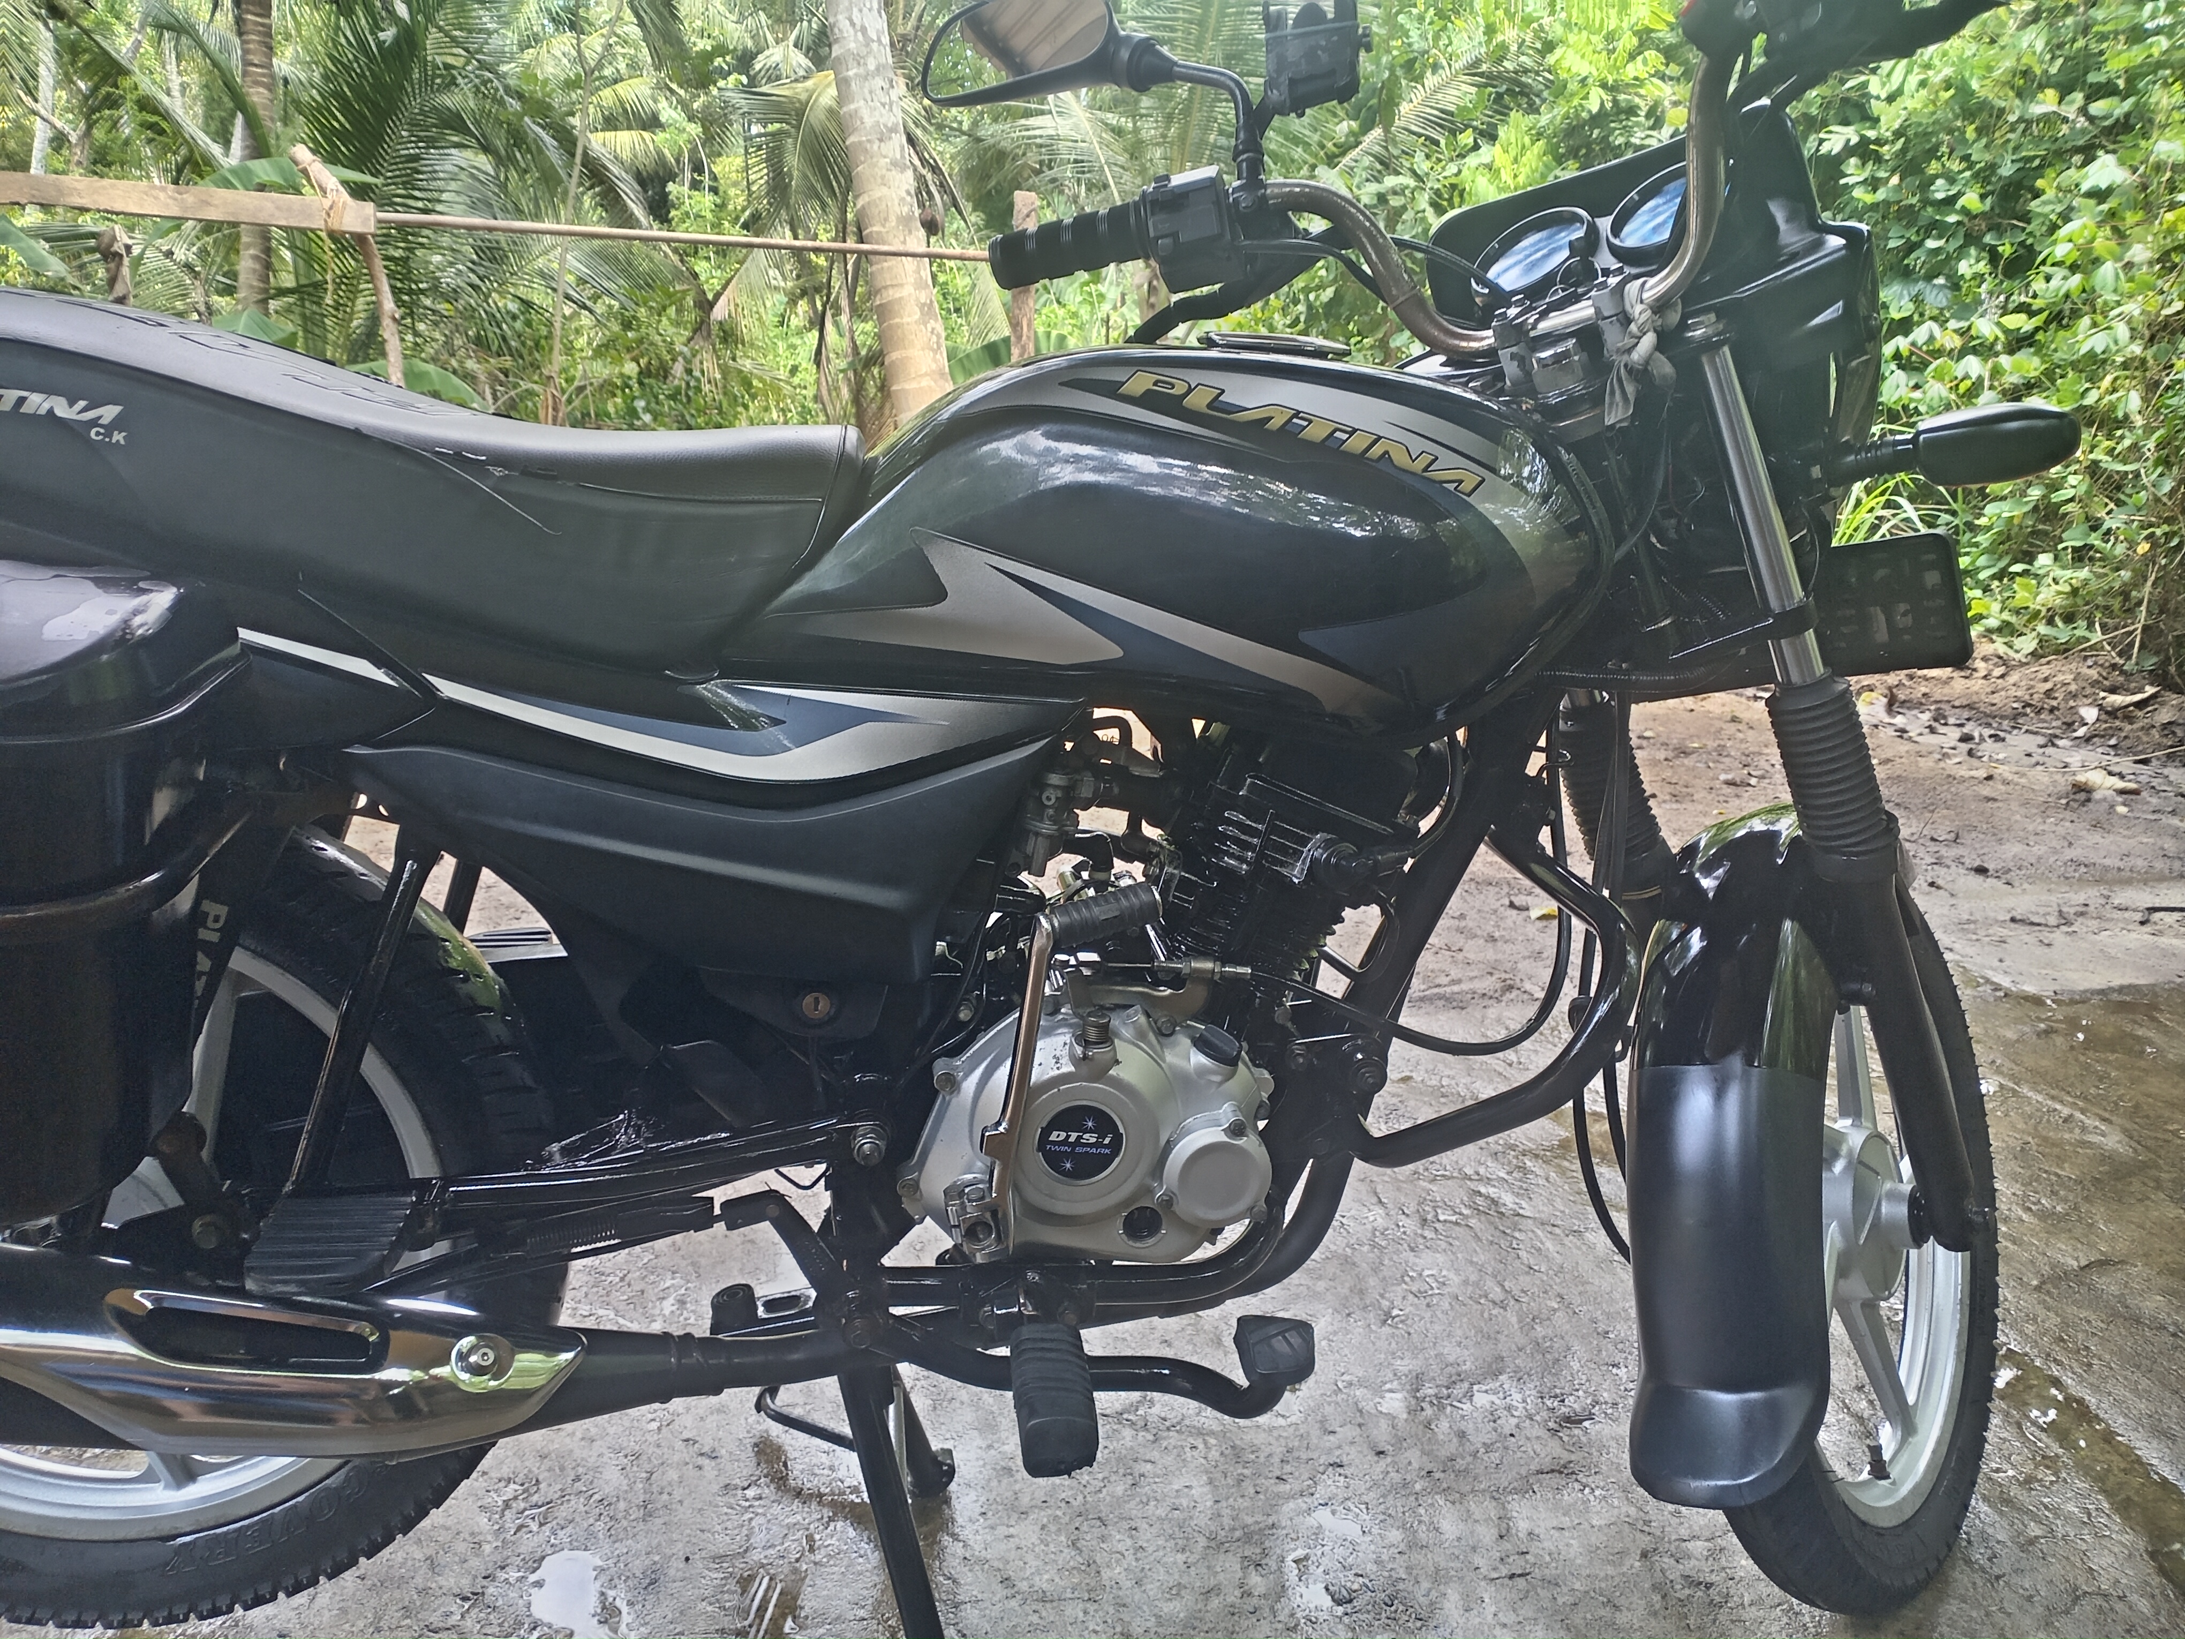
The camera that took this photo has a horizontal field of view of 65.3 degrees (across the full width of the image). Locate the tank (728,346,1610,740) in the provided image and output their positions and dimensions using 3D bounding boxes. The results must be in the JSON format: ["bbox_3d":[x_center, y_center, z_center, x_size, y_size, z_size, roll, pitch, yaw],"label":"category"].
[{"bbox_3d":[0.042,-0.187,1.074,0.540,0.225,0.290,1,15,-7],"label":"tank"}]

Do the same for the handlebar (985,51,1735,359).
[{"bbox_3d":[0.251,-0.386,1.052,0.700,0.180,0.156,-9,8,41],"label":"handlebar"}]

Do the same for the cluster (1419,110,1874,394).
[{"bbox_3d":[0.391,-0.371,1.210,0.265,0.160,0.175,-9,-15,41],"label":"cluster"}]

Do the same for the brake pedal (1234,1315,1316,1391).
[{"bbox_3d":[0.109,0.312,0.999,0.042,0.030,0.048,1,15,-7],"label":"brake pedal"}]

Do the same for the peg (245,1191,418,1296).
[{"bbox_3d":[-0.401,0.227,0.908,0.068,0.020,0.086,1,15,-7],"label":"peg"}]

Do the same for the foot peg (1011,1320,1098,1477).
[{"bbox_3d":[-0.026,0.336,0.994,0.043,0.037,0.102,1,15,-7],"label":"foot peg"}]

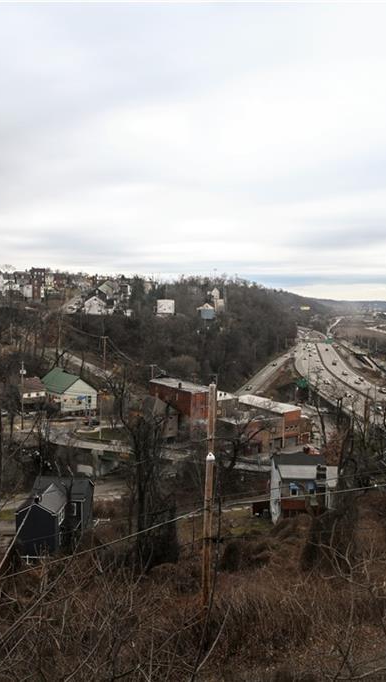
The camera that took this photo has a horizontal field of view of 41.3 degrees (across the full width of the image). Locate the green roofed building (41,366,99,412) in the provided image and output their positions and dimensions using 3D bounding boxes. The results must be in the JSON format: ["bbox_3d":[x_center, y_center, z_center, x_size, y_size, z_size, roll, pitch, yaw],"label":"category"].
[{"bbox_3d":[-31.007,11.802,128.558,8.600,8.700,20.000,-2,4,-27],"label":"green roofed building"}]

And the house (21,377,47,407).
[{"bbox_3d":[-39.172,12.259,126.313,5.900,7.100,7.200,-2,4,-27],"label":"house"}]

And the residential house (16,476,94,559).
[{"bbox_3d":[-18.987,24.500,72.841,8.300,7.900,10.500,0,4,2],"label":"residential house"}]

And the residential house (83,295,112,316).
[{"bbox_3d":[-35.026,-12.890,184.953,7.600,7.200,9.000,-1,4,-12],"label":"residential house"}]

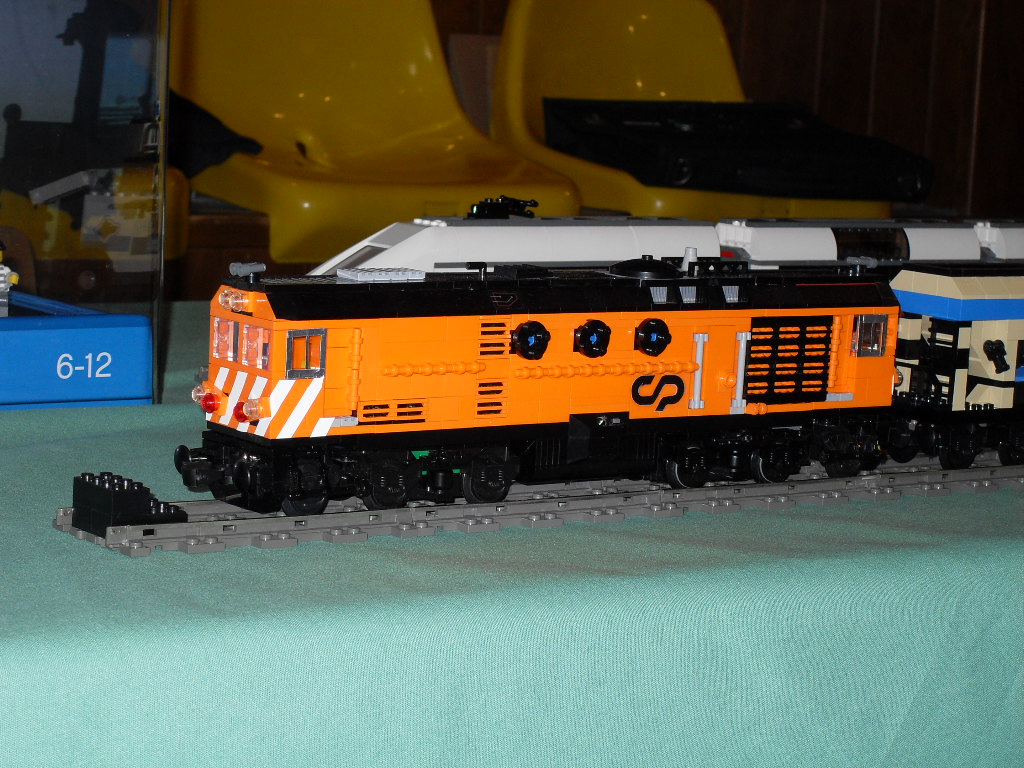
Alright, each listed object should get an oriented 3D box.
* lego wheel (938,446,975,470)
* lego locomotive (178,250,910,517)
[{"bbox_3d":[0.206,0.029,1.299,0.021,0.021,0.006,-2,10,-37],"label":"lego wheel"},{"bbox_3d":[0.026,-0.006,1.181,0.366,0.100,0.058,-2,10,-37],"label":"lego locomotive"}]

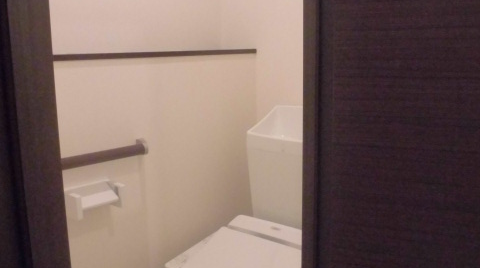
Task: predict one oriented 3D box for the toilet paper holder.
[{"bbox_3d":[-0.432,0.197,1.449,0.080,0.088,0.168,9,14,43],"label":"toilet paper holder"}]

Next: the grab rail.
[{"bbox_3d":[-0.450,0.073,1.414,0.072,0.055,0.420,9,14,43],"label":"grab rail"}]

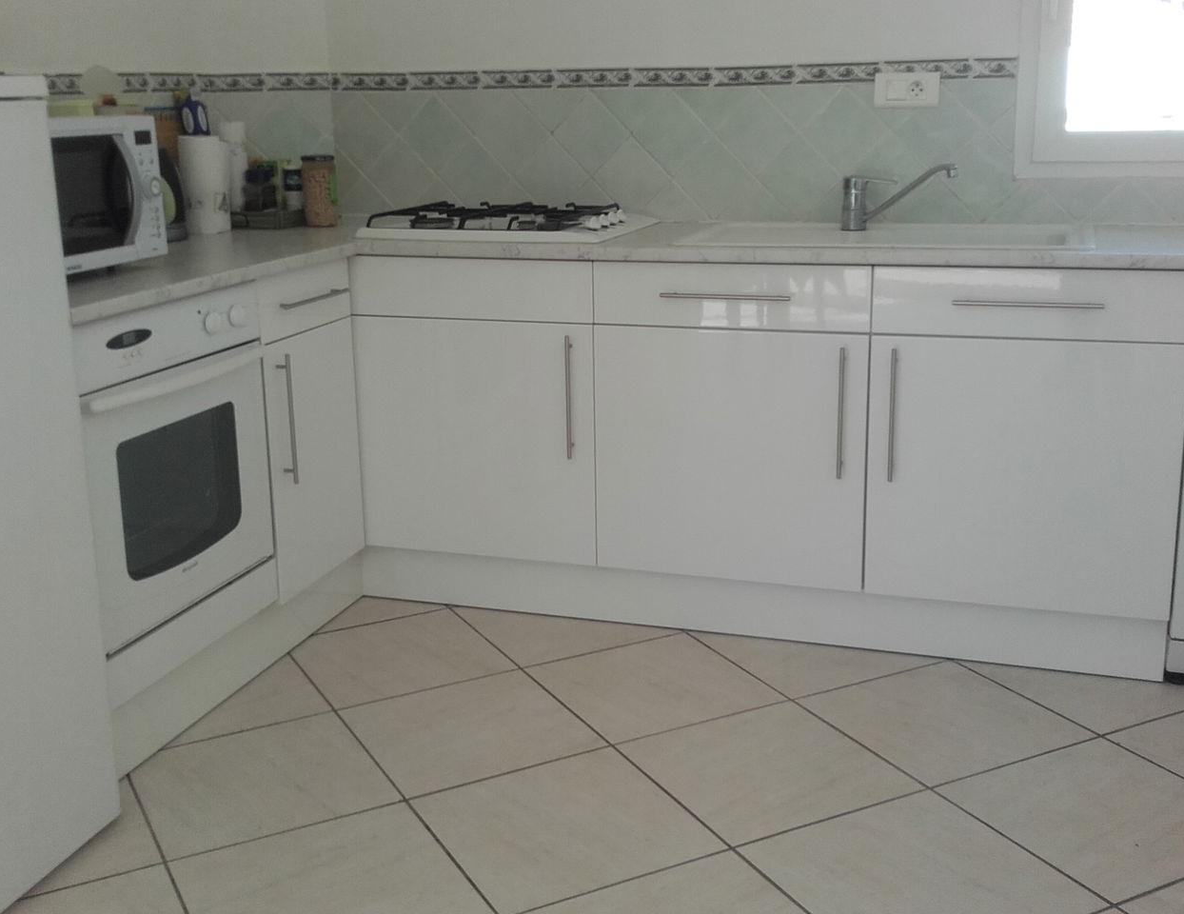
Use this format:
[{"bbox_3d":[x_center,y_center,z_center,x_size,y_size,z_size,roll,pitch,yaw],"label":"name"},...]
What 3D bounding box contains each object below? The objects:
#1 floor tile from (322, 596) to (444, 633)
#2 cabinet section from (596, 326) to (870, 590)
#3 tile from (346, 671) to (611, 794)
[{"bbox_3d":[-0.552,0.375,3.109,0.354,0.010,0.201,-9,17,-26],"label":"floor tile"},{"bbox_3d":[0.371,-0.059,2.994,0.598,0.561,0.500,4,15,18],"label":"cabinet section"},{"bbox_3d":[-0.242,0.534,2.494,0.402,0.010,0.402,-9,17,-26],"label":"tile"}]

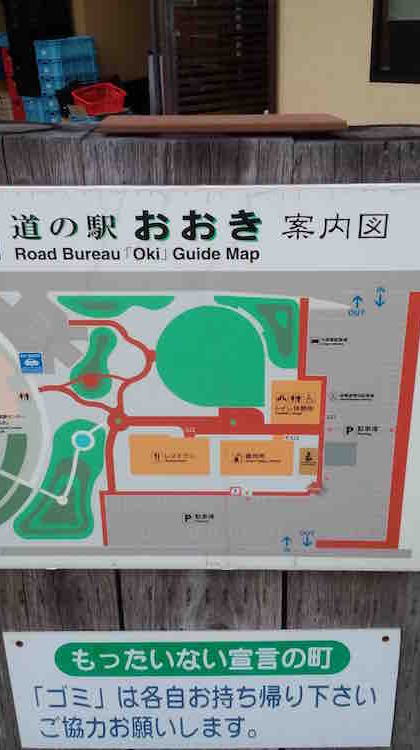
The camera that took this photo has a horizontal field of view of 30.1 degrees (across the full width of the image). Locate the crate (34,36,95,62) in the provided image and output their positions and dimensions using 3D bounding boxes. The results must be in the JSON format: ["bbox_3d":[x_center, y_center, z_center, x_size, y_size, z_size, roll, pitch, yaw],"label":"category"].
[{"bbox_3d":[-1.572,-3.551,8.477,0.375,0.185,0.540,20,31,38],"label":"crate"}]

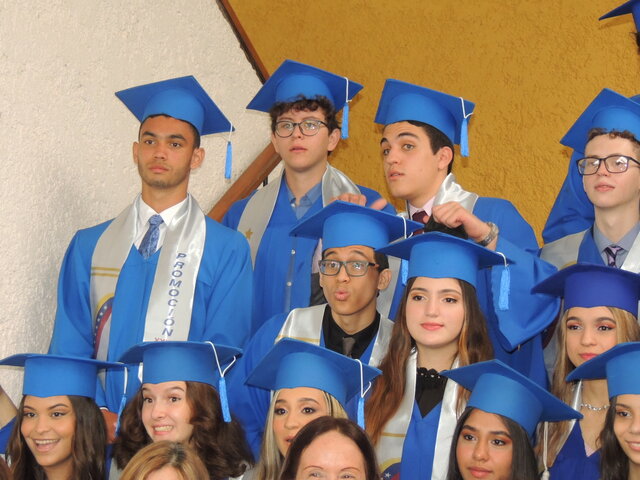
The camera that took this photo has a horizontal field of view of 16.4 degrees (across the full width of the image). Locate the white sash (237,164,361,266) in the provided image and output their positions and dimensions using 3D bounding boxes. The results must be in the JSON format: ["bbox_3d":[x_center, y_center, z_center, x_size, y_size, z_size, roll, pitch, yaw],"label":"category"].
[{"bbox_3d":[-0.080,0.110,6.020,0.360,0.620,0.230,1,-5,14],"label":"white sash"}]

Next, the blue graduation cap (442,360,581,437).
[{"bbox_3d":[0.384,0.377,4.710,0.320,0.120,0.320,13,-24,22],"label":"blue graduation cap"}]

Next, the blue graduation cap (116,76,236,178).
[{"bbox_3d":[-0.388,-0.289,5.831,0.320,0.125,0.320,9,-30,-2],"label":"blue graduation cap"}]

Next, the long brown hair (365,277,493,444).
[{"bbox_3d":[0.258,0.268,5.250,0.300,0.450,0.240,1,-5,12],"label":"long brown hair"}]

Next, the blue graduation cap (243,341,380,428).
[{"bbox_3d":[-0.024,0.361,4.885,0.320,0.140,0.320,-5,-35,20],"label":"blue graduation cap"}]

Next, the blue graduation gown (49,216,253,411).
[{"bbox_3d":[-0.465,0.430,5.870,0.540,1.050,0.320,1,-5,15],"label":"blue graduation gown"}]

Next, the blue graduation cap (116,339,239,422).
[{"bbox_3d":[-0.312,0.320,4.904,0.310,0.155,0.310,-3,-14,19],"label":"blue graduation cap"}]

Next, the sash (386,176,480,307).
[{"bbox_3d":[0.268,0.140,5.820,0.340,0.620,0.250,0,-5,23],"label":"sash"}]

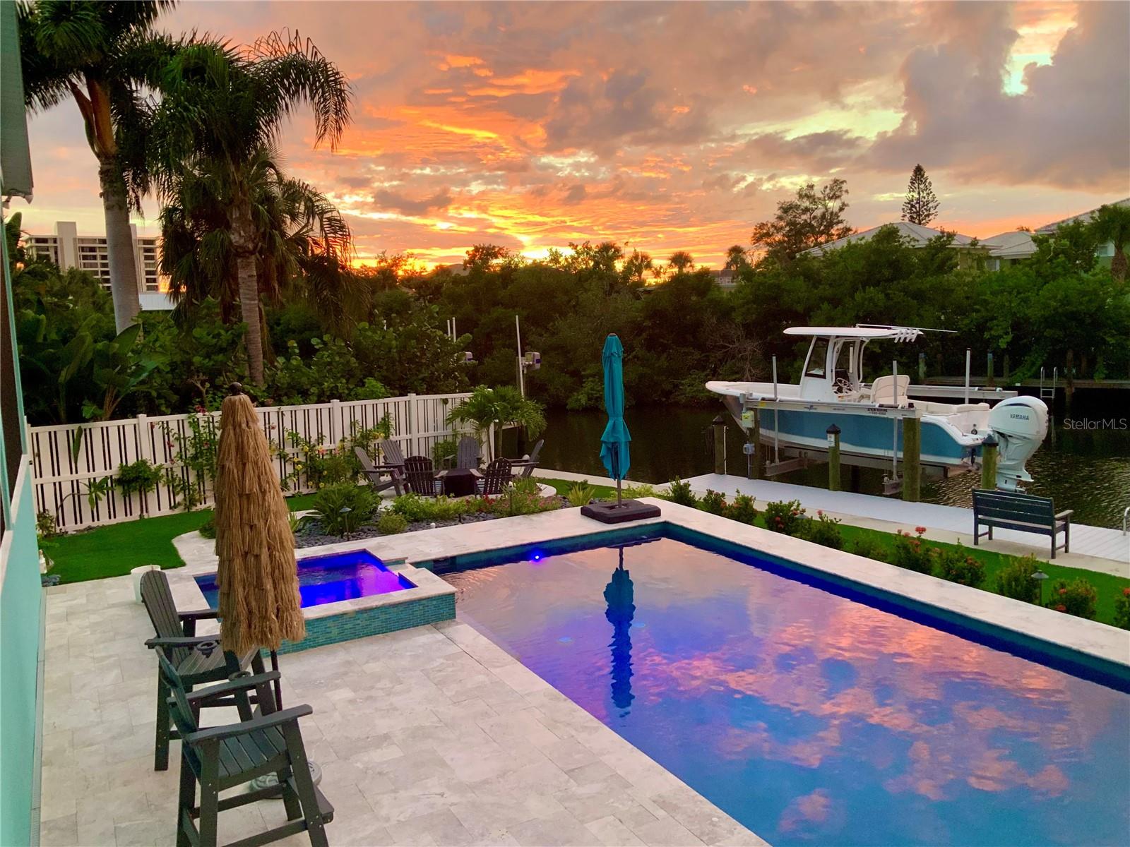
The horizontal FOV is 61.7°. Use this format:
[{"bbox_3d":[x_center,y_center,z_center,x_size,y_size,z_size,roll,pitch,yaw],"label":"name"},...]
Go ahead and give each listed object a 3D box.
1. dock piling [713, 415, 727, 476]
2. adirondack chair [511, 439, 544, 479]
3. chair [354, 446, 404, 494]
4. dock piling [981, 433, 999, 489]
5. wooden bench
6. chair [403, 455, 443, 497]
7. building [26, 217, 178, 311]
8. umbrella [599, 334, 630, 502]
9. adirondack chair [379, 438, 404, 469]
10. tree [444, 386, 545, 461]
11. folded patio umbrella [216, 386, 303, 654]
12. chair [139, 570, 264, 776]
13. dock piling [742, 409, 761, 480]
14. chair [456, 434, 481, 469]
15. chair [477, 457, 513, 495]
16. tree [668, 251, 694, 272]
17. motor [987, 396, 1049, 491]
[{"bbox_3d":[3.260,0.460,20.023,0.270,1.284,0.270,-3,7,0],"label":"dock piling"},{"bbox_3d":[-0.851,0.826,19.079,0.880,0.960,0.760,-3,7,-5],"label":"adirondack chair"},{"bbox_3d":[-3.769,0.931,19.184,0.880,0.960,0.760,-1,7,7],"label":"chair"},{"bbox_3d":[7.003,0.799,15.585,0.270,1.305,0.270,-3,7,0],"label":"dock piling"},{"bbox_3d":[6.684,1.408,13.889,0.600,0.890,1.230,-7,8,-37],"label":"wooden bench"},{"bbox_3d":[-2.607,1.033,17.896,0.760,0.960,0.880,-1,7,7],"label":"chair"},{"bbox_3d":[-168.321,-50.442,339.888,42.000,43.000,18.000,-8,8,-39],"label":"building"},{"bbox_3d":[0.724,-0.037,13.536,0.440,2.490,0.420,-3,7,0],"label":"umbrella"},{"bbox_3d":[-3.281,0.867,19.346,0.860,0.930,0.760,1,8,27],"label":"adirondack chair"},{"bbox_3d":[-1.459,0.222,19.681,2.050,2.047,1.950,-3,7,0],"label":"tree"},{"bbox_3d":[-1.924,1.017,6.020,0.540,2.516,0.520,-5,7,0],"label":"folded patio umbrella"},{"bbox_3d":[-2.441,1.654,6.693,0.860,1.319,0.680,-3,7,-6],"label":"chair"},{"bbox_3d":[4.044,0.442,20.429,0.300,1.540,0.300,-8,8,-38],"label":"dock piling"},{"bbox_3d":[-2.077,0.797,19.753,0.760,0.960,0.880,-1,7,9],"label":"chair"},{"bbox_3d":[-1.271,0.986,17.546,0.760,0.930,0.860,-6,8,-27],"label":"chair"},{"bbox_3d":[12.479,-13.529,100.552,2.900,9.480,2.900,-3,7,0],"label":"tree"},{"bbox_3d":[8.503,0.424,17.827,0.640,1.880,1.000,-8,8,-38],"label":"motor"}]

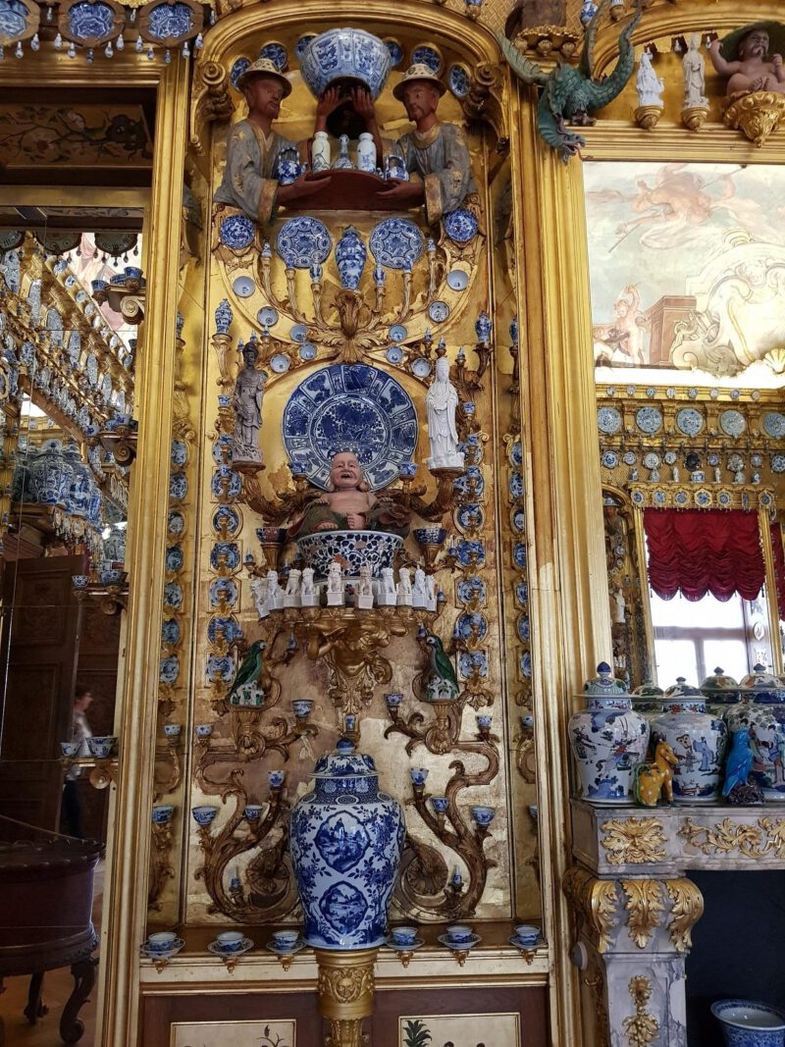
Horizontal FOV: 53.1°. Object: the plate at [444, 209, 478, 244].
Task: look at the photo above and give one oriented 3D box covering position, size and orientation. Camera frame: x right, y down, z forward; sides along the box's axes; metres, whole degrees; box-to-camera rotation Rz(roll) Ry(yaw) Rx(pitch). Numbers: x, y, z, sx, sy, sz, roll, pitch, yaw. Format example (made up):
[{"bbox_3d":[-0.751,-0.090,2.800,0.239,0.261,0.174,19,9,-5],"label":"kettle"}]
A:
[{"bbox_3d":[0.266,-1.153,3.050,0.128,0.128,0.025,0,-2,-2],"label":"plate"}]

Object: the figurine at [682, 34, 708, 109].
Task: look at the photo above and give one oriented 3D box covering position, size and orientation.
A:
[{"bbox_3d":[1.105,-1.666,2.884,0.085,0.305,0.075,-4,-12,17],"label":"figurine"}]

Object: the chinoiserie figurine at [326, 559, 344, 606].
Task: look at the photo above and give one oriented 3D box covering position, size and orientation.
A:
[{"bbox_3d":[-0.185,0.194,2.555,0.052,0.150,0.062,-2,-11,5],"label":"chinoiserie figurine"}]

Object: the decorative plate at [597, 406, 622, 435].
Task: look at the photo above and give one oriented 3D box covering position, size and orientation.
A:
[{"bbox_3d":[2.611,-1.236,9.432,0.306,0.306,0.045,0,-1,-2],"label":"decorative plate"}]

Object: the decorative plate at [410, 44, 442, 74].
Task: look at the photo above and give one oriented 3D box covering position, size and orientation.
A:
[{"bbox_3d":[0.137,-1.817,3.087,0.110,0.110,0.020,-4,27,16],"label":"decorative plate"}]

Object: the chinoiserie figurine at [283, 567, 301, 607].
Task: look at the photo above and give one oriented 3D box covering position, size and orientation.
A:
[{"bbox_3d":[-0.311,0.204,2.466,0.040,0.115,0.048,-8,-14,35],"label":"chinoiserie figurine"}]

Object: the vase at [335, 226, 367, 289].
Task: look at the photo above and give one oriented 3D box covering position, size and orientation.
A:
[{"bbox_3d":[-0.142,-0.912,2.716,0.111,0.240,0.111,0,-11,-2],"label":"vase"}]

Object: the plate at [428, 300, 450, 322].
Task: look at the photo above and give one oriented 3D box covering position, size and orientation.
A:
[{"bbox_3d":[0.173,-0.783,2.915,0.078,0.078,0.022,0,-11,-2],"label":"plate"}]

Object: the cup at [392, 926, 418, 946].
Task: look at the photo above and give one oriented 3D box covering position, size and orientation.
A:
[{"bbox_3d":[0.036,1.232,2.339,0.078,0.042,0.078,0,-11,0],"label":"cup"}]

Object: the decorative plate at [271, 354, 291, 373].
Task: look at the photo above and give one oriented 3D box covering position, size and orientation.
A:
[{"bbox_3d":[-0.406,-0.581,2.862,0.072,0.072,0.022,0,-11,-2],"label":"decorative plate"}]

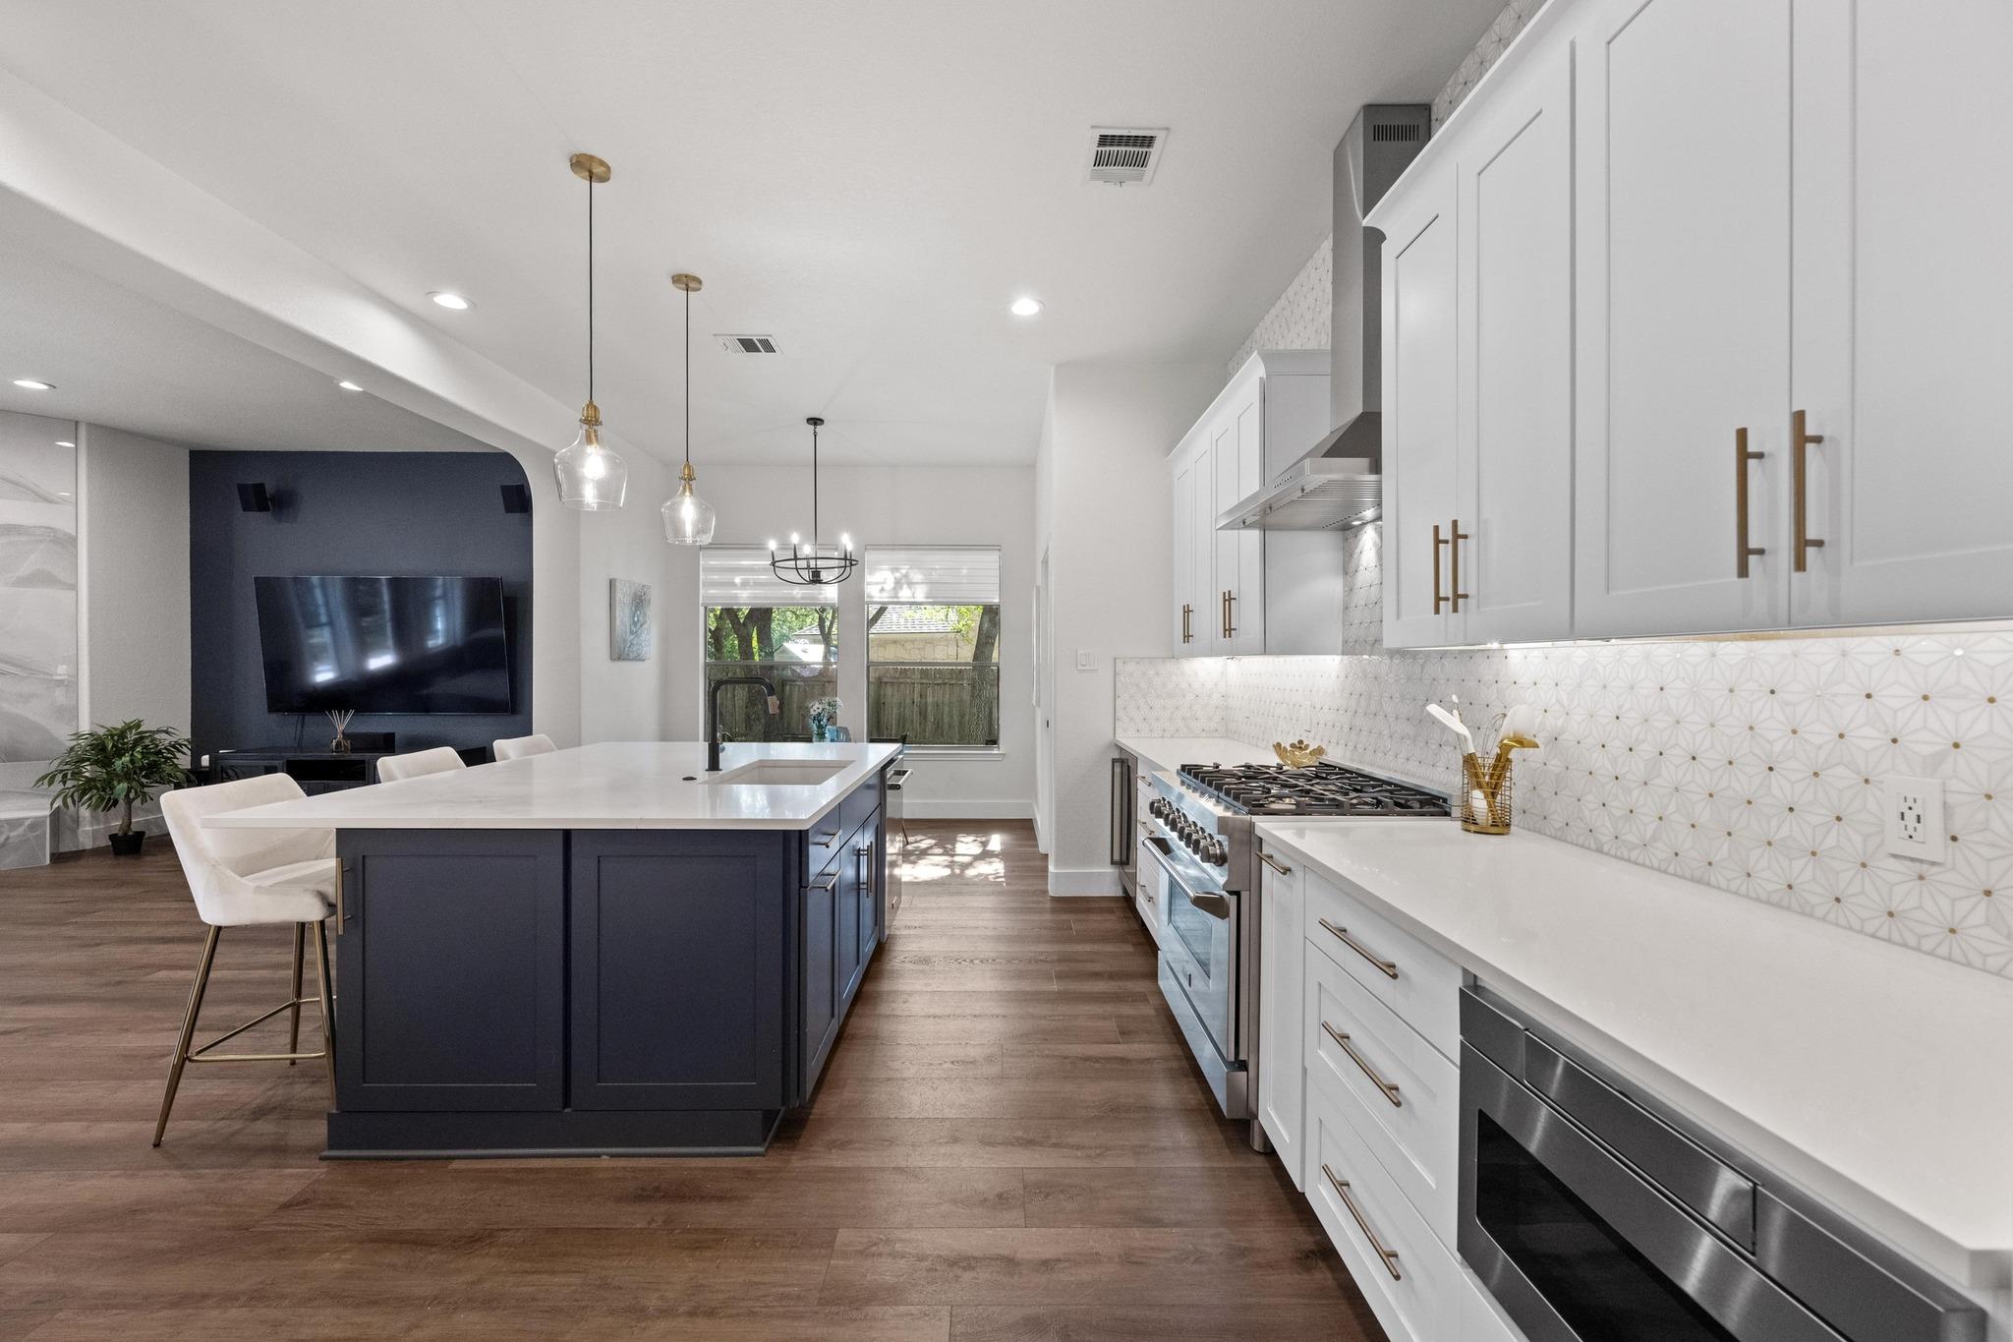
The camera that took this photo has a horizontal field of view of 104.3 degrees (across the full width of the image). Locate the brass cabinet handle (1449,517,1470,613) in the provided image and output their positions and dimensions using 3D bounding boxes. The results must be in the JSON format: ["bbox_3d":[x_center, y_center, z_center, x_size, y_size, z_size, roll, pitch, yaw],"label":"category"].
[{"bbox_3d":[0.995,-0.227,1.712,0.036,0.203,0.012,0,0,-1],"label":"brass cabinet handle"}]

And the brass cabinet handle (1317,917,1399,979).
[{"bbox_3d":[0.672,0.522,1.488,0.035,0.013,0.305,0,0,-1],"label":"brass cabinet handle"}]

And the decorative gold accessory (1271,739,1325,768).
[{"bbox_3d":[1.187,0.339,3.171,0.220,0.115,0.220,0,0,-1],"label":"decorative gold accessory"}]

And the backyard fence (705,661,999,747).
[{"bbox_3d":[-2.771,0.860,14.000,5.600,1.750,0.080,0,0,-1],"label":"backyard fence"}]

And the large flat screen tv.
[{"bbox_3d":[-4.838,-0.196,6.080,1.885,1.075,0.060,0,6,-1],"label":"large flat screen tv"}]

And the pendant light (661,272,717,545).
[{"bbox_3d":[-1.453,-1.182,3.572,0.249,1.200,0.249,0,0,-1],"label":"pendant light"}]

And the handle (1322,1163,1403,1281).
[{"bbox_3d":[0.687,1.058,1.514,0.033,0.012,0.298,0,0,-1],"label":"handle"}]

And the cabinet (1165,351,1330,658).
[{"bbox_3d":[1.101,-0.631,3.695,0.362,1.143,1.540,0,0,-1],"label":"cabinet"}]

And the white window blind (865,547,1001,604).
[{"bbox_3d":[-0.655,-0.859,6.993,1.192,0.520,0.070,0,0,-1],"label":"white window blind"}]

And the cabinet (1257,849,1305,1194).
[{"bbox_3d":[0.984,0.830,1.956,0.602,0.751,0.275,0,0,-1],"label":"cabinet"}]

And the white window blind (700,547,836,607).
[{"bbox_3d":[-2.110,-0.844,6.970,1.205,0.537,0.070,0,0,-1],"label":"white window blind"}]

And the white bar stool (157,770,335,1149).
[{"bbox_3d":[-2.099,0.818,2.395,0.520,0.980,0.480,0,0,-1],"label":"white bar stool"}]

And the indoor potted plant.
[{"bbox_3d":[-6.426,0.830,5.669,0.790,0.970,0.750,0,0,-1],"label":"indoor potted plant"}]

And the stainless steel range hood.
[{"bbox_3d":[1.073,-1.158,2.565,0.505,1.238,0.890,0,0,-1],"label":"stainless steel range hood"}]

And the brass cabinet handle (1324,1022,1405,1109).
[{"bbox_3d":[0.685,0.745,1.499,0.036,0.013,0.305,0,0,-1],"label":"brass cabinet handle"}]

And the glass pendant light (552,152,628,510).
[{"bbox_3d":[-1.466,-1.189,2.769,0.234,1.203,0.234,0,0,-1],"label":"glass pendant light"}]

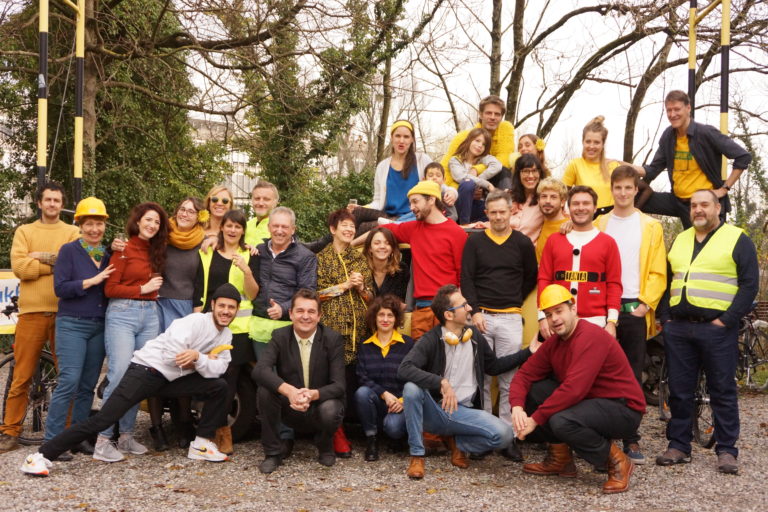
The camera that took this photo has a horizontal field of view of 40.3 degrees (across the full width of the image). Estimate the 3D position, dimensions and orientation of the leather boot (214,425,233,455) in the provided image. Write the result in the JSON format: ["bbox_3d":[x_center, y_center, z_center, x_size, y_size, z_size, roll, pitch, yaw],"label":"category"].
[{"bbox_3d":[-1.070,1.213,6.970,0.110,0.180,0.270,1,0,9],"label":"leather boot"}]

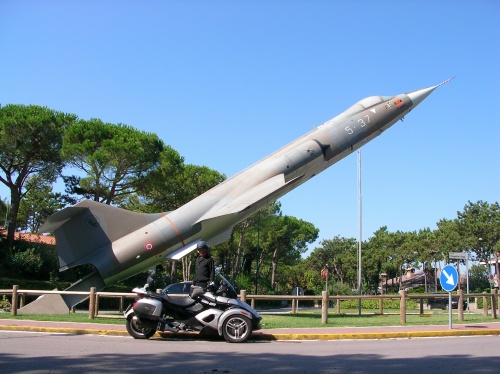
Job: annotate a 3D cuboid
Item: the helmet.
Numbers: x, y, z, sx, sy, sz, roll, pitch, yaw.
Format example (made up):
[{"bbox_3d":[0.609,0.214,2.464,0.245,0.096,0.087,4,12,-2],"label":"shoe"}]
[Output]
[{"bbox_3d":[-0.945,1.214,11.150,0.240,0.220,0.280,-2,-8,22],"label":"helmet"}]

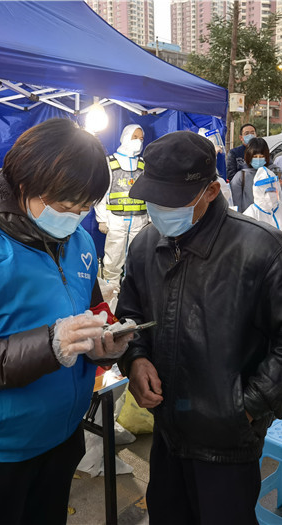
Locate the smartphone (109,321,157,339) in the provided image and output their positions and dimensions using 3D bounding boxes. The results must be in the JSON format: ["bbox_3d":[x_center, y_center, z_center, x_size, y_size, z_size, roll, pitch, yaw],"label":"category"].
[{"bbox_3d":[-0.028,0.145,1.150,0.160,0.009,0.075,-24,-2,26],"label":"smartphone"}]

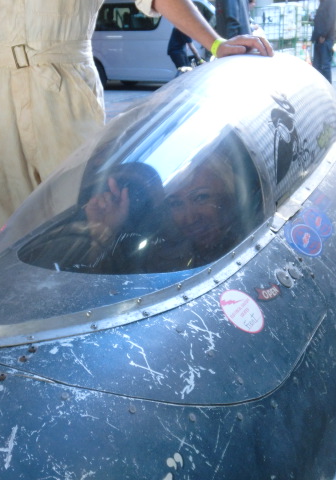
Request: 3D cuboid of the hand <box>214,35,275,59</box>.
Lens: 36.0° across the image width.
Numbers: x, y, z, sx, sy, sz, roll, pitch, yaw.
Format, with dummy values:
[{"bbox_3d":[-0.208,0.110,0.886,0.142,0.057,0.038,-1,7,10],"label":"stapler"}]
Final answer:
[{"bbox_3d":[0.225,-0.561,1.500,0.165,0.075,0.100,-6,20,-6],"label":"hand"}]

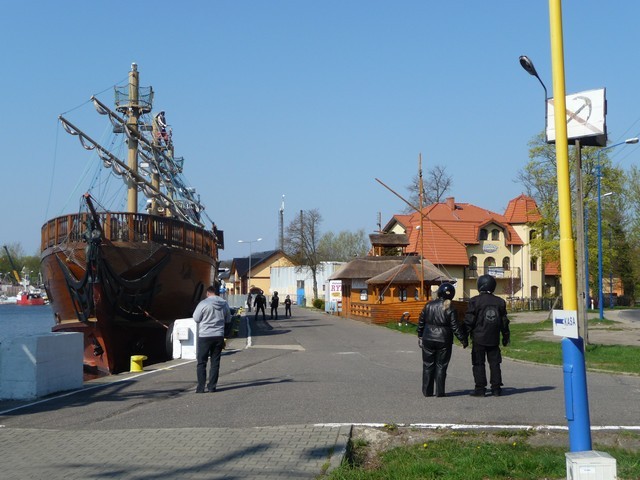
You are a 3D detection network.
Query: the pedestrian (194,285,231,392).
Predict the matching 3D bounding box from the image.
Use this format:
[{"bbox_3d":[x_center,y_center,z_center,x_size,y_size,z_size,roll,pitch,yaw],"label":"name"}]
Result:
[{"bbox_3d":[-1.743,1.589,16.432,0.580,1.708,0.380,1,-3,-18],"label":"pedestrian"}]

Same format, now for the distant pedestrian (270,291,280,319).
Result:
[{"bbox_3d":[-2.704,3.946,61.767,0.520,1.724,0.380,0,-3,0],"label":"distant pedestrian"}]

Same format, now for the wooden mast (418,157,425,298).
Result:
[{"bbox_3d":[5.351,-0.684,53.500,0.200,8.100,0.200,0,-3,0],"label":"wooden mast"}]

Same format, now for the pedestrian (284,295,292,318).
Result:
[{"bbox_3d":[-2.044,4.296,65.961,0.430,1.459,0.330,0,-3,0],"label":"pedestrian"}]

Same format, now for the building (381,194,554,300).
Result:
[{"bbox_3d":[15.489,1.233,109.000,15.300,11.700,11.500,1,-3,-20],"label":"building"}]

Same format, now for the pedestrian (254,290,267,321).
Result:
[{"bbox_3d":[-3.499,3.827,59.808,0.700,1.763,0.420,0,-3,0],"label":"pedestrian"}]

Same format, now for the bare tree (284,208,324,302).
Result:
[{"bbox_3d":[-1.801,1.943,111.000,4.200,10.800,4.200,0,-3,0],"label":"bare tree"}]

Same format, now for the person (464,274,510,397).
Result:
[{"bbox_3d":[2.595,1.467,15.822,0.660,1.861,0.400,0,-3,-6],"label":"person"}]

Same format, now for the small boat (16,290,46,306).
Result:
[{"bbox_3d":[-69.508,14.094,245.000,6.900,3.800,2.600,0,-3,-6],"label":"small boat"}]

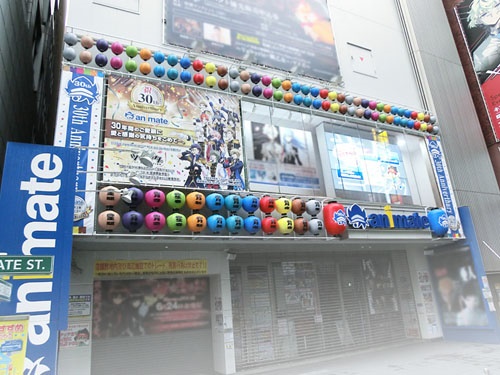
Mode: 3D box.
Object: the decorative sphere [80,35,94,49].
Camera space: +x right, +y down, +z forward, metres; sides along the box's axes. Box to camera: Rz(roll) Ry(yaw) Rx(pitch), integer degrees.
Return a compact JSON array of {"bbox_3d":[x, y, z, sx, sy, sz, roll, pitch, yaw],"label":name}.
[{"bbox_3d":[-3.781,-3.364,8.422,0.280,0.295,0.280,5,-20,-26],"label":"decorative sphere"}]

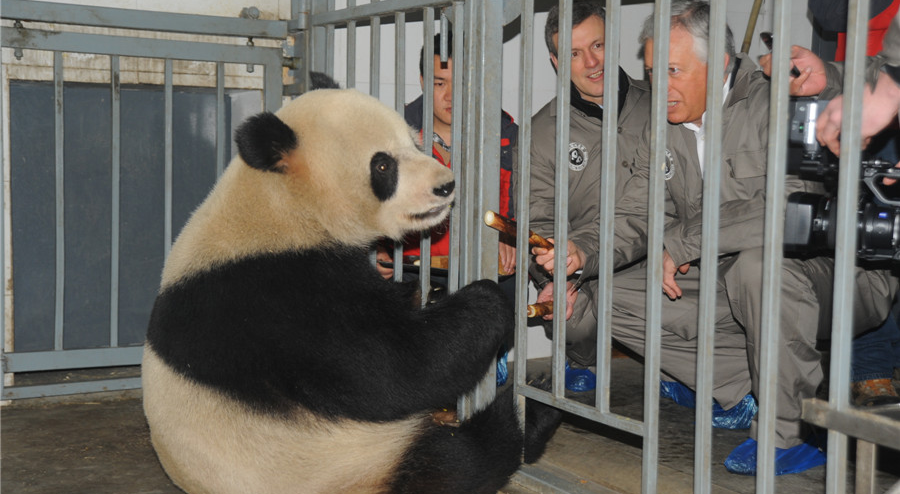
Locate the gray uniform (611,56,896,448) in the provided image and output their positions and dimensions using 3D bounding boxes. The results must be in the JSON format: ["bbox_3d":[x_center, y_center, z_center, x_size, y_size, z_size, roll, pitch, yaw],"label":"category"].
[{"bbox_3d":[0.679,0.014,2.713,0.630,0.790,0.530,-3,6,-38],"label":"gray uniform"}]

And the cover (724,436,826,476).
[{"bbox_3d":[0.683,0.413,2.566,0.275,0.090,0.120,-1,6,-29],"label":"cover"}]

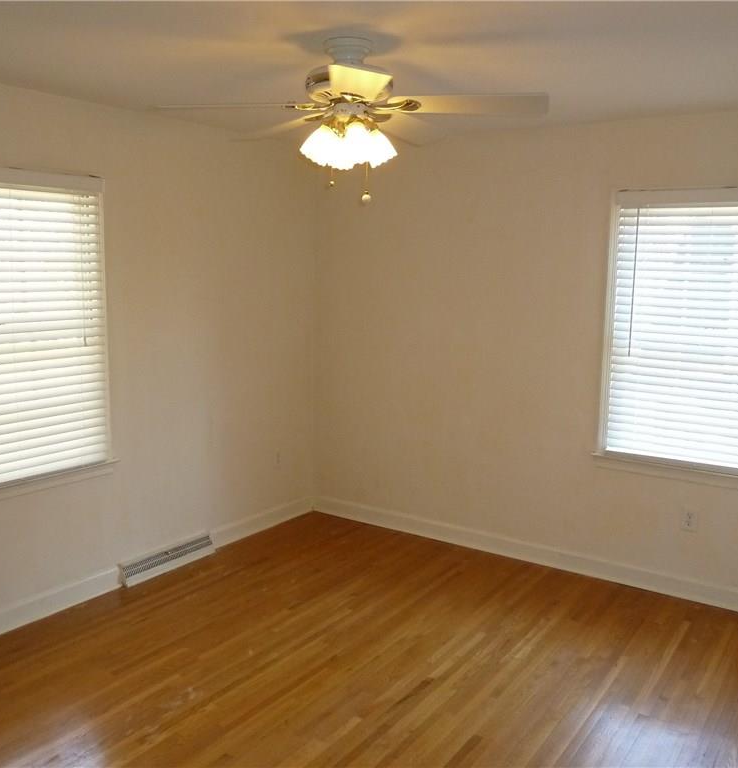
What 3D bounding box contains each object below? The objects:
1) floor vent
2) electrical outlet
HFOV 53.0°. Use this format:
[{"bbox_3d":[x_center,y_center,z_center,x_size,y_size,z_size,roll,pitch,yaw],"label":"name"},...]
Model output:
[{"bbox_3d":[-1.083,0.962,4.069,0.065,0.122,0.633,6,10,34],"label":"floor vent"},{"bbox_3d":[1.633,0.695,3.770,0.076,0.106,0.010,6,10,34],"label":"electrical outlet"}]

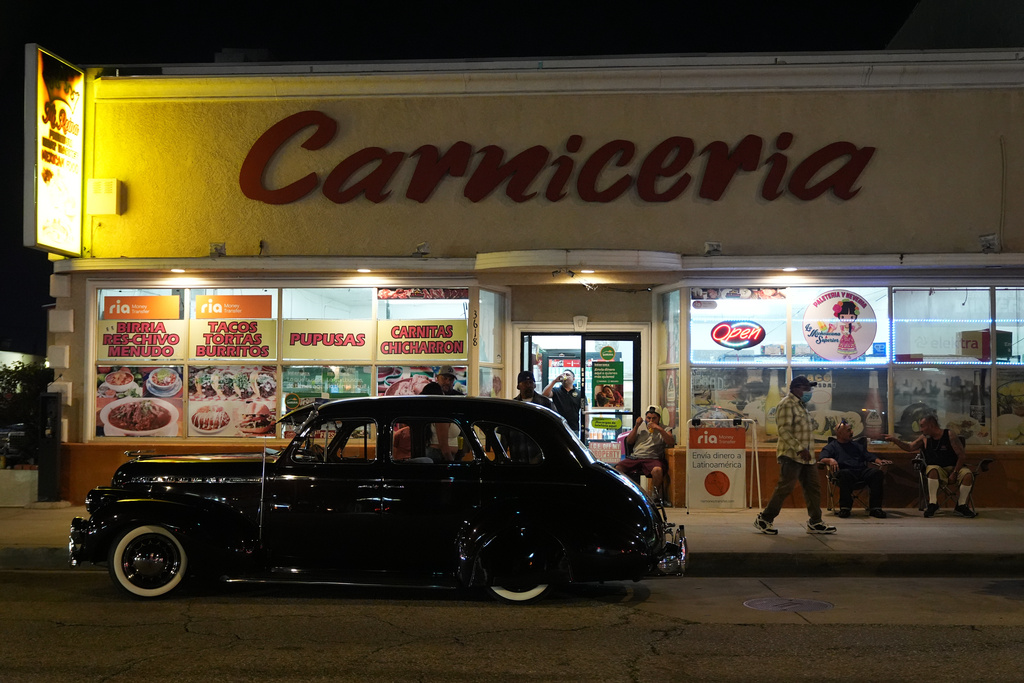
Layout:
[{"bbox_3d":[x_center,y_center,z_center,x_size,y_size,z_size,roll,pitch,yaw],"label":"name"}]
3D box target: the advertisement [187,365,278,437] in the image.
[{"bbox_3d":[-3.407,0.722,13.877,1.140,0.880,0.030,0,-2,4],"label":"advertisement"}]

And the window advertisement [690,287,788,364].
[{"bbox_3d":[2.847,-0.199,14.313,1.243,0.980,0.081,0,-2,5],"label":"window advertisement"}]

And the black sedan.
[{"bbox_3d":[-1.078,1.263,9.505,4.920,1.600,1.820,0,-2,4],"label":"black sedan"}]

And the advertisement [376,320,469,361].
[{"bbox_3d":[-1.156,-0.016,14.673,1.186,0.524,0.030,0,-2,5],"label":"advertisement"}]

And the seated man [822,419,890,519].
[{"bbox_3d":[3.850,1.410,12.772,0.760,1.030,0.780,0,-2,2],"label":"seated man"}]

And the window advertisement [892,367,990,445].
[{"bbox_3d":[5.309,0.788,14.070,1.180,0.960,0.041,0,-2,5],"label":"window advertisement"}]

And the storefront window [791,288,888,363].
[{"bbox_3d":[4.010,-0.193,13.924,1.195,0.962,0.070,0,-2,4],"label":"storefront window"}]

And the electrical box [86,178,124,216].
[{"bbox_3d":[-5.184,-1.827,14.506,0.372,0.459,0.180,0,-2,4],"label":"electrical box"}]

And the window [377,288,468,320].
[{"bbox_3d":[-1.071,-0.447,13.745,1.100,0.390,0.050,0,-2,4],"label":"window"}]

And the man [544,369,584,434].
[{"bbox_3d":[0.717,1.227,15.591,0.609,1.673,0.406,0,-2,17],"label":"man"}]

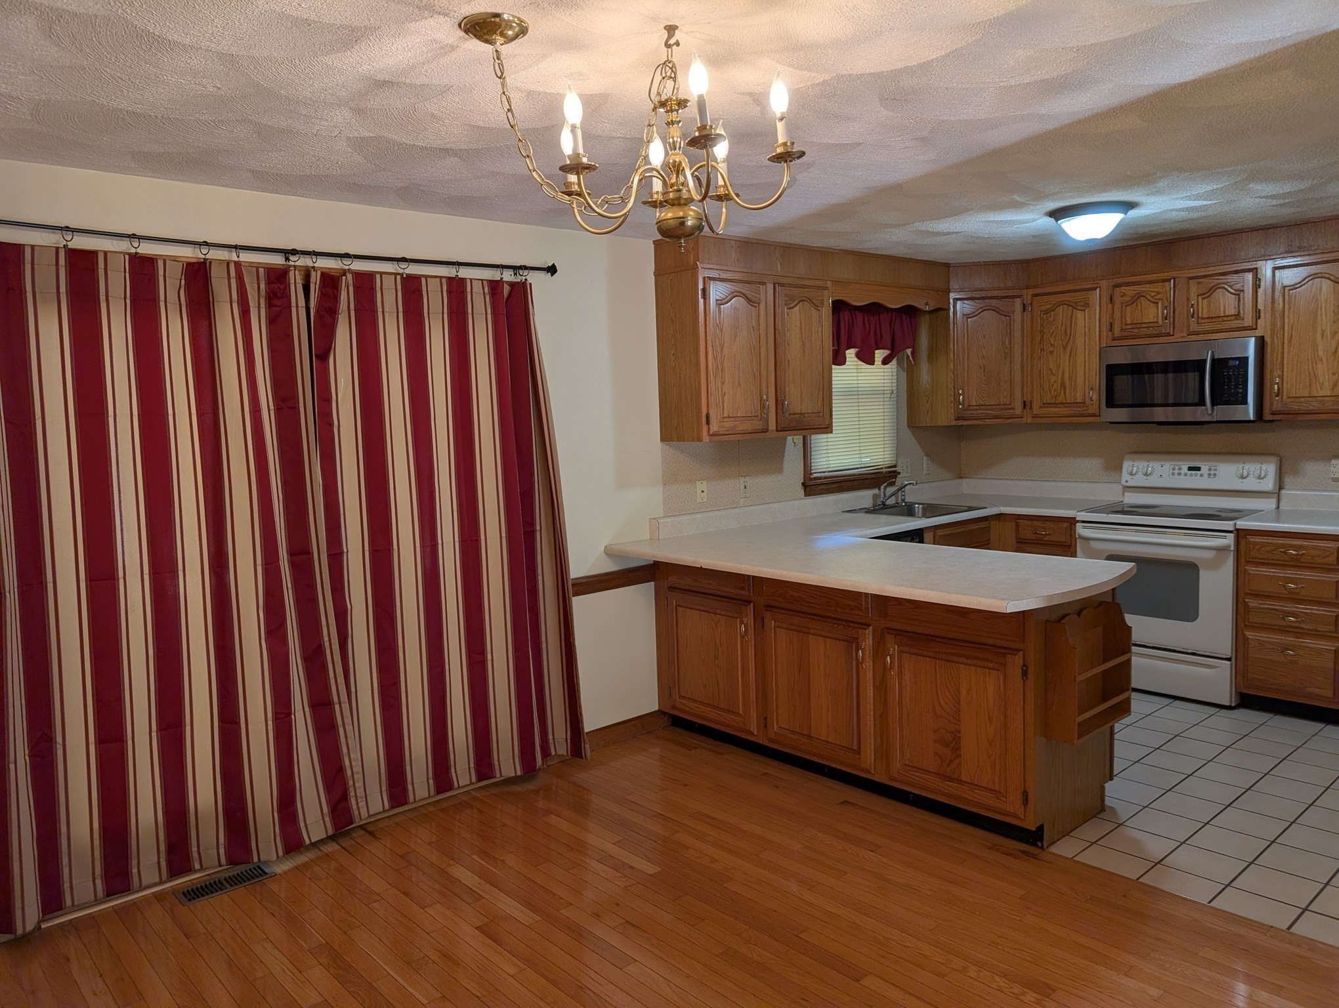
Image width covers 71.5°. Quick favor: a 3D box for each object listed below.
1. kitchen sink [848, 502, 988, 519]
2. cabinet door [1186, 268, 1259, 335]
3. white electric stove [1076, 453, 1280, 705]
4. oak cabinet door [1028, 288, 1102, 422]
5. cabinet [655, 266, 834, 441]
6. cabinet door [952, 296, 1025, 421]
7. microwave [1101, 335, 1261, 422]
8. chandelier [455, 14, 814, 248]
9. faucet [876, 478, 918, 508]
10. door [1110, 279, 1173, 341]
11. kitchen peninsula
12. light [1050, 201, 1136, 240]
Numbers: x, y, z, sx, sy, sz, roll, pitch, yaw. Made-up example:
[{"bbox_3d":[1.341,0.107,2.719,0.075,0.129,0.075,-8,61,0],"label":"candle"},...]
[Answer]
[{"bbox_3d":[1.422,0.123,5.385,0.630,0.182,0.560,-7,8,-41],"label":"kitchen sink"},{"bbox_3d":[2.769,-1.009,4.661,0.030,0.292,0.318,-7,8,-40],"label":"cabinet door"},{"bbox_3d":[2.693,0.359,4.961,0.680,1.190,0.764,-7,8,-41],"label":"white electric stove"},{"bbox_3d":[2.253,-0.847,5.289,0.030,0.703,0.400,-7,8,-40],"label":"oak cabinet door"},{"bbox_3d":[0.404,-0.724,4.639,0.932,0.782,0.325,-7,8,-41],"label":"cabinet"},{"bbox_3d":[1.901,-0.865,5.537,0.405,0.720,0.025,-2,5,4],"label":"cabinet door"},{"bbox_3d":[2.769,-0.651,4.962,0.400,0.405,0.754,-7,8,-41],"label":"microwave"},{"bbox_3d":[-0.041,-0.763,1.939,0.645,0.458,0.550,-7,8,-41],"label":"chandelier"},{"bbox_3d":[1.343,-0.053,5.473,0.160,0.160,0.255,-7,8,-41],"label":"faucet"},{"bbox_3d":[2.521,-1.029,4.948,0.030,0.292,0.317,-7,8,-40],"label":"door"},{"bbox_3d":[0.761,0.667,3.920,0.920,0.916,2.020,-7,8,-41],"label":"kitchen peninsula"},{"bbox_3d":[1.809,-1.189,3.979,0.350,0.144,0.350,-7,8,-41],"label":"light"}]

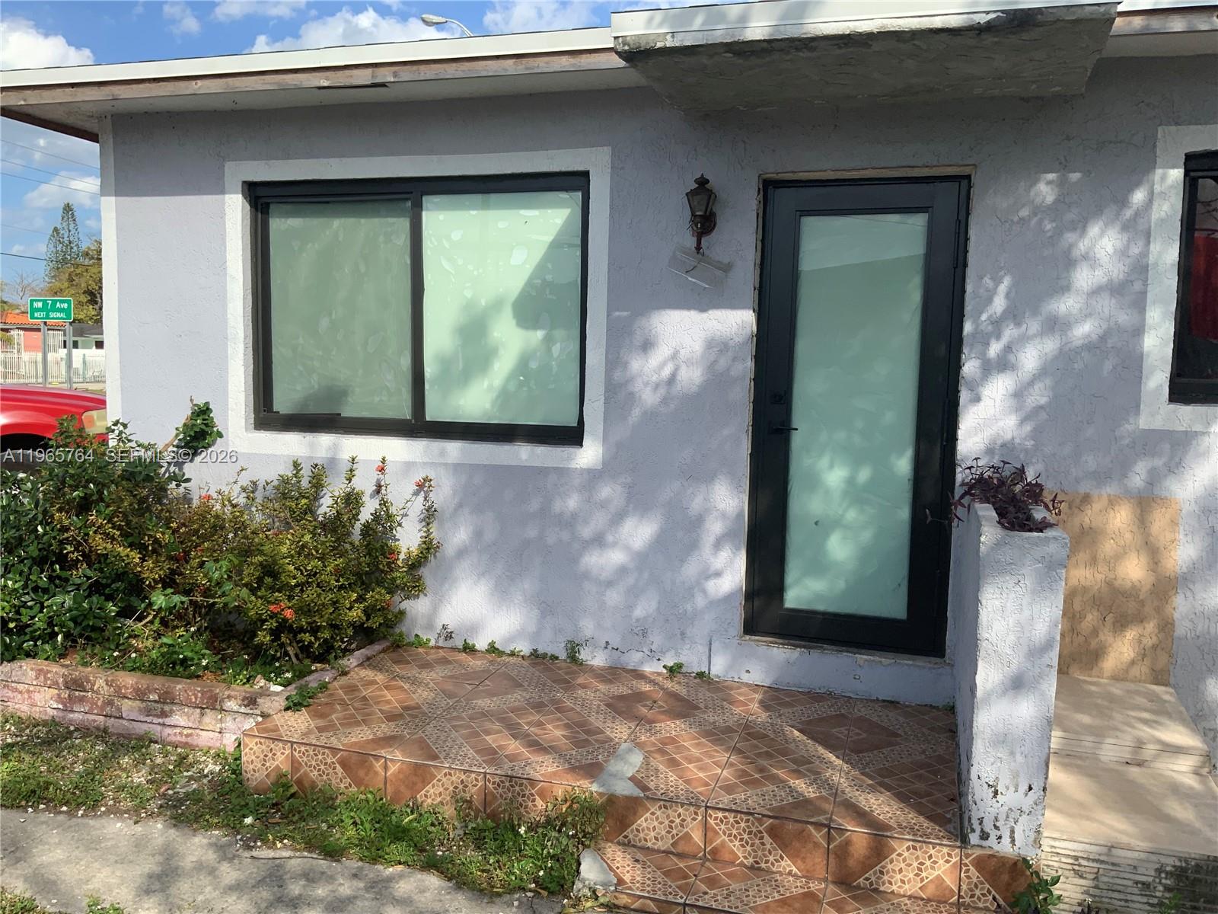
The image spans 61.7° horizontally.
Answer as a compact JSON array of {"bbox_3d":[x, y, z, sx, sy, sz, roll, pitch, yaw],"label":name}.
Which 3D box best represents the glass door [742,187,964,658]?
[{"bbox_3d":[1.095,-0.177,4.574,0.885,2.080,0.090,3,6,17],"label":"glass door"}]

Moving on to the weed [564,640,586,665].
[{"bbox_3d":[-0.163,0.953,4.984,0.100,0.120,0.070,3,5,17],"label":"weed"}]

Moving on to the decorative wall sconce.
[{"bbox_3d":[0.406,-1.068,4.497,0.128,0.338,0.170,3,6,17],"label":"decorative wall sconce"}]

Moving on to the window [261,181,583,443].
[{"bbox_3d":[-0.973,-0.742,5.147,1.864,1.293,0.090,3,6,17],"label":"window"}]

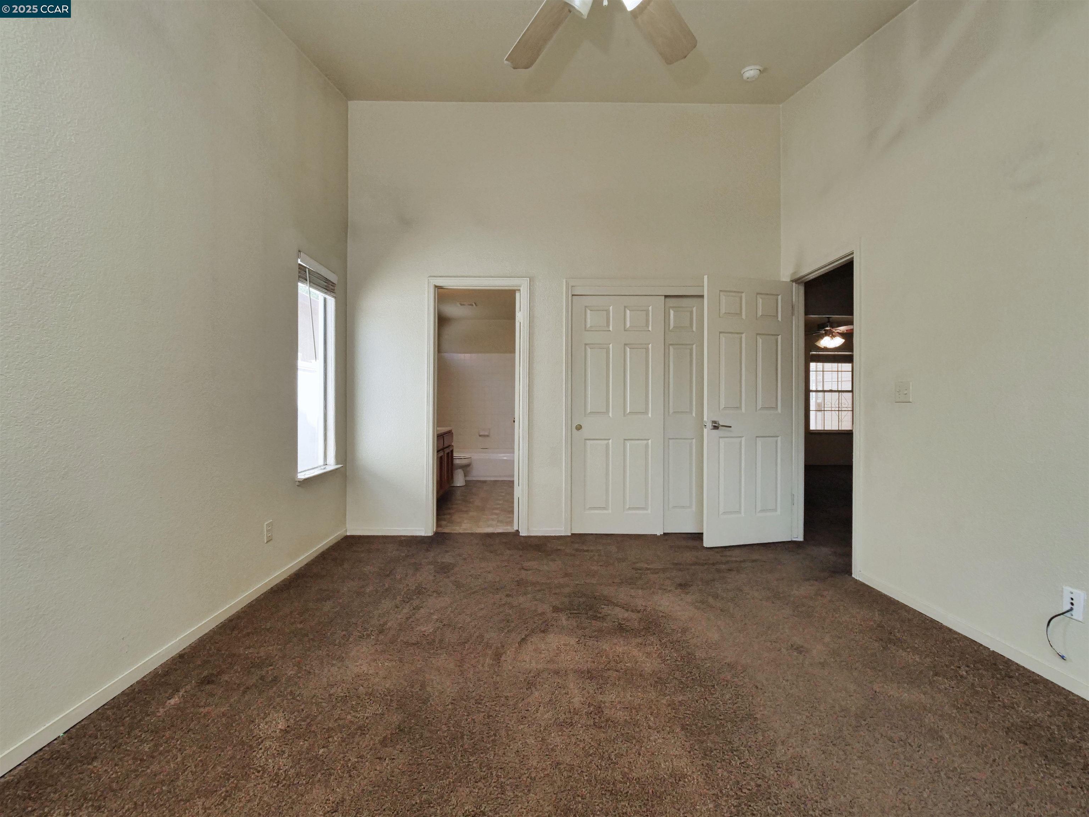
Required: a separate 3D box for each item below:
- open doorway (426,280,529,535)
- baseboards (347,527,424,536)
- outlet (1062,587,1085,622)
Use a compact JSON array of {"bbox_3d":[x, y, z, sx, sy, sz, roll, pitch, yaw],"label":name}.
[{"bbox_3d":[-0.560,-0.014,3.710,0.835,2.120,0.130,0,0,-2],"label":"open doorway"},{"bbox_3d":[-1.311,1.022,3.648,0.660,0.065,0.015,0,0,-2],"label":"baseboards"},{"bbox_3d":[1.969,0.730,1.639,0.010,0.115,0.071,0,0,-2],"label":"outlet"}]

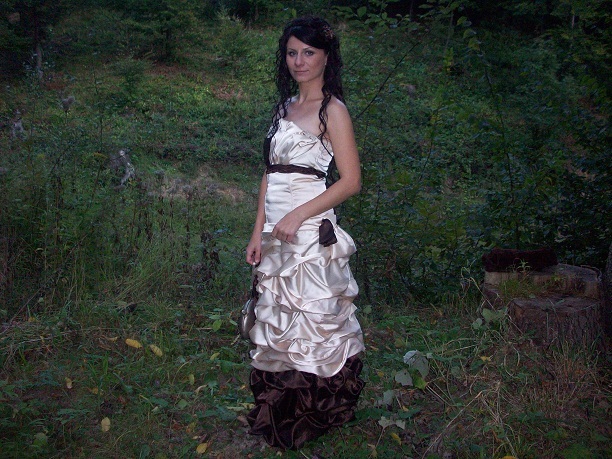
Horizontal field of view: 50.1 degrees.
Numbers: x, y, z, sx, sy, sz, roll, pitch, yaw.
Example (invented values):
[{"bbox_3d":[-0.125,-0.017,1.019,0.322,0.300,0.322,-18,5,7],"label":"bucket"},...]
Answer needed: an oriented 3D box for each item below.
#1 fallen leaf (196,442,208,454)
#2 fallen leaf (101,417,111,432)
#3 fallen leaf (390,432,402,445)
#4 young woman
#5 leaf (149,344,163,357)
[{"bbox_3d":[-0.392,0.830,2.478,0.042,0.020,0.075,4,8,28],"label":"fallen leaf"},{"bbox_3d":[-0.824,0.802,2.689,0.042,0.022,0.080,0,8,3],"label":"fallen leaf"},{"bbox_3d":[0.351,0.811,2.540,0.038,0.025,0.080,-3,8,-25],"label":"fallen leaf"},{"bbox_3d":[-0.003,-0.003,2.632,0.490,1.650,0.460,7,10,43],"label":"young woman"},{"bbox_3d":[-0.808,0.649,3.510,0.050,0.030,0.085,-5,9,-35],"label":"leaf"}]

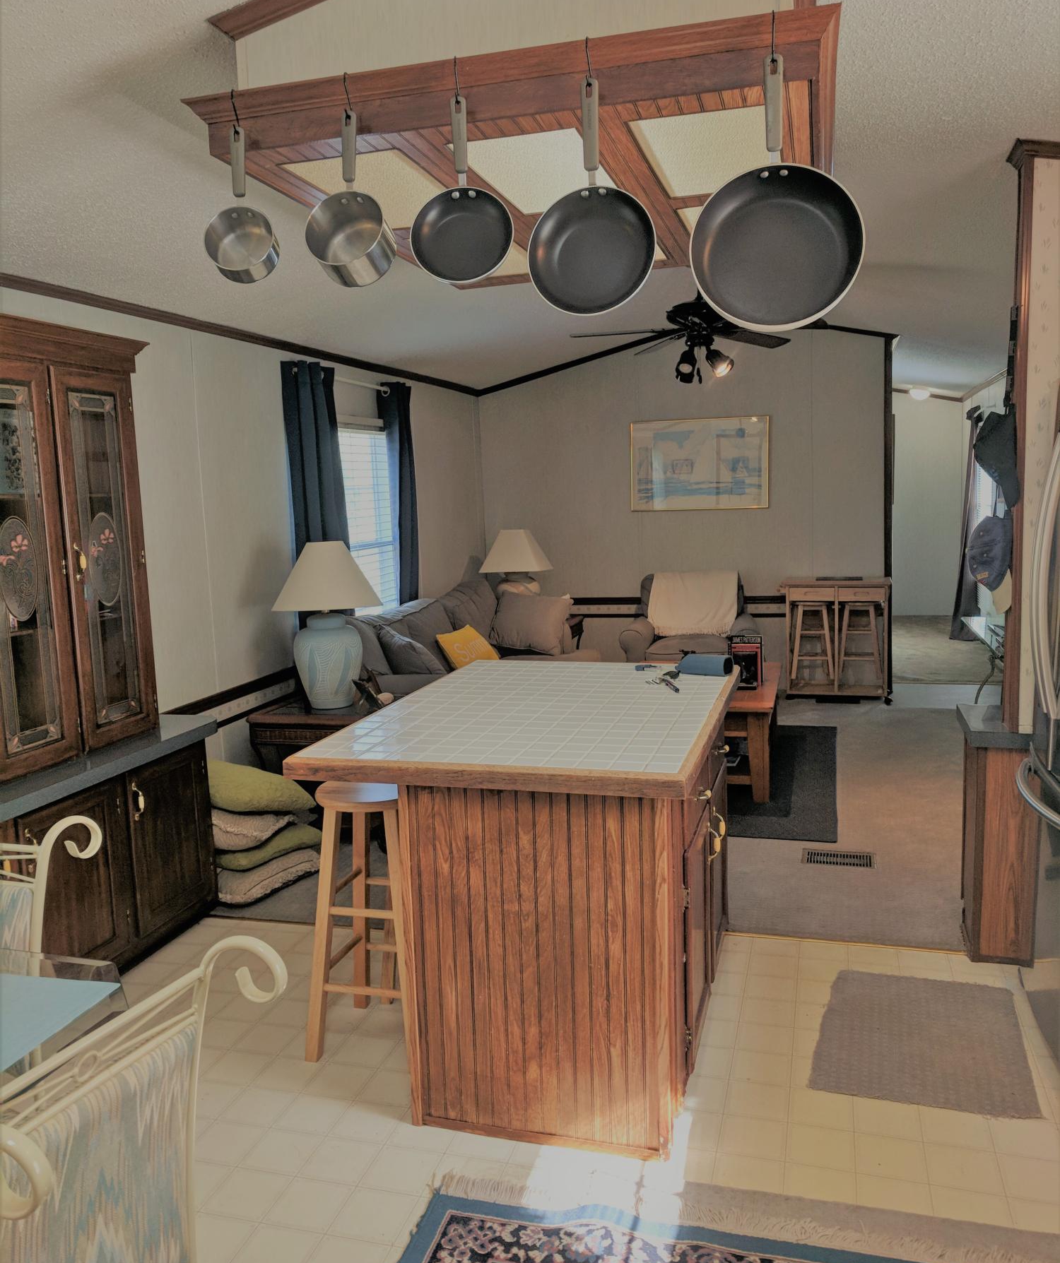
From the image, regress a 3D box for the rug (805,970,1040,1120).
[{"bbox_3d":[1.098,1.121,2.963,0.545,0.010,0.670,1,8,20],"label":"rug"}]

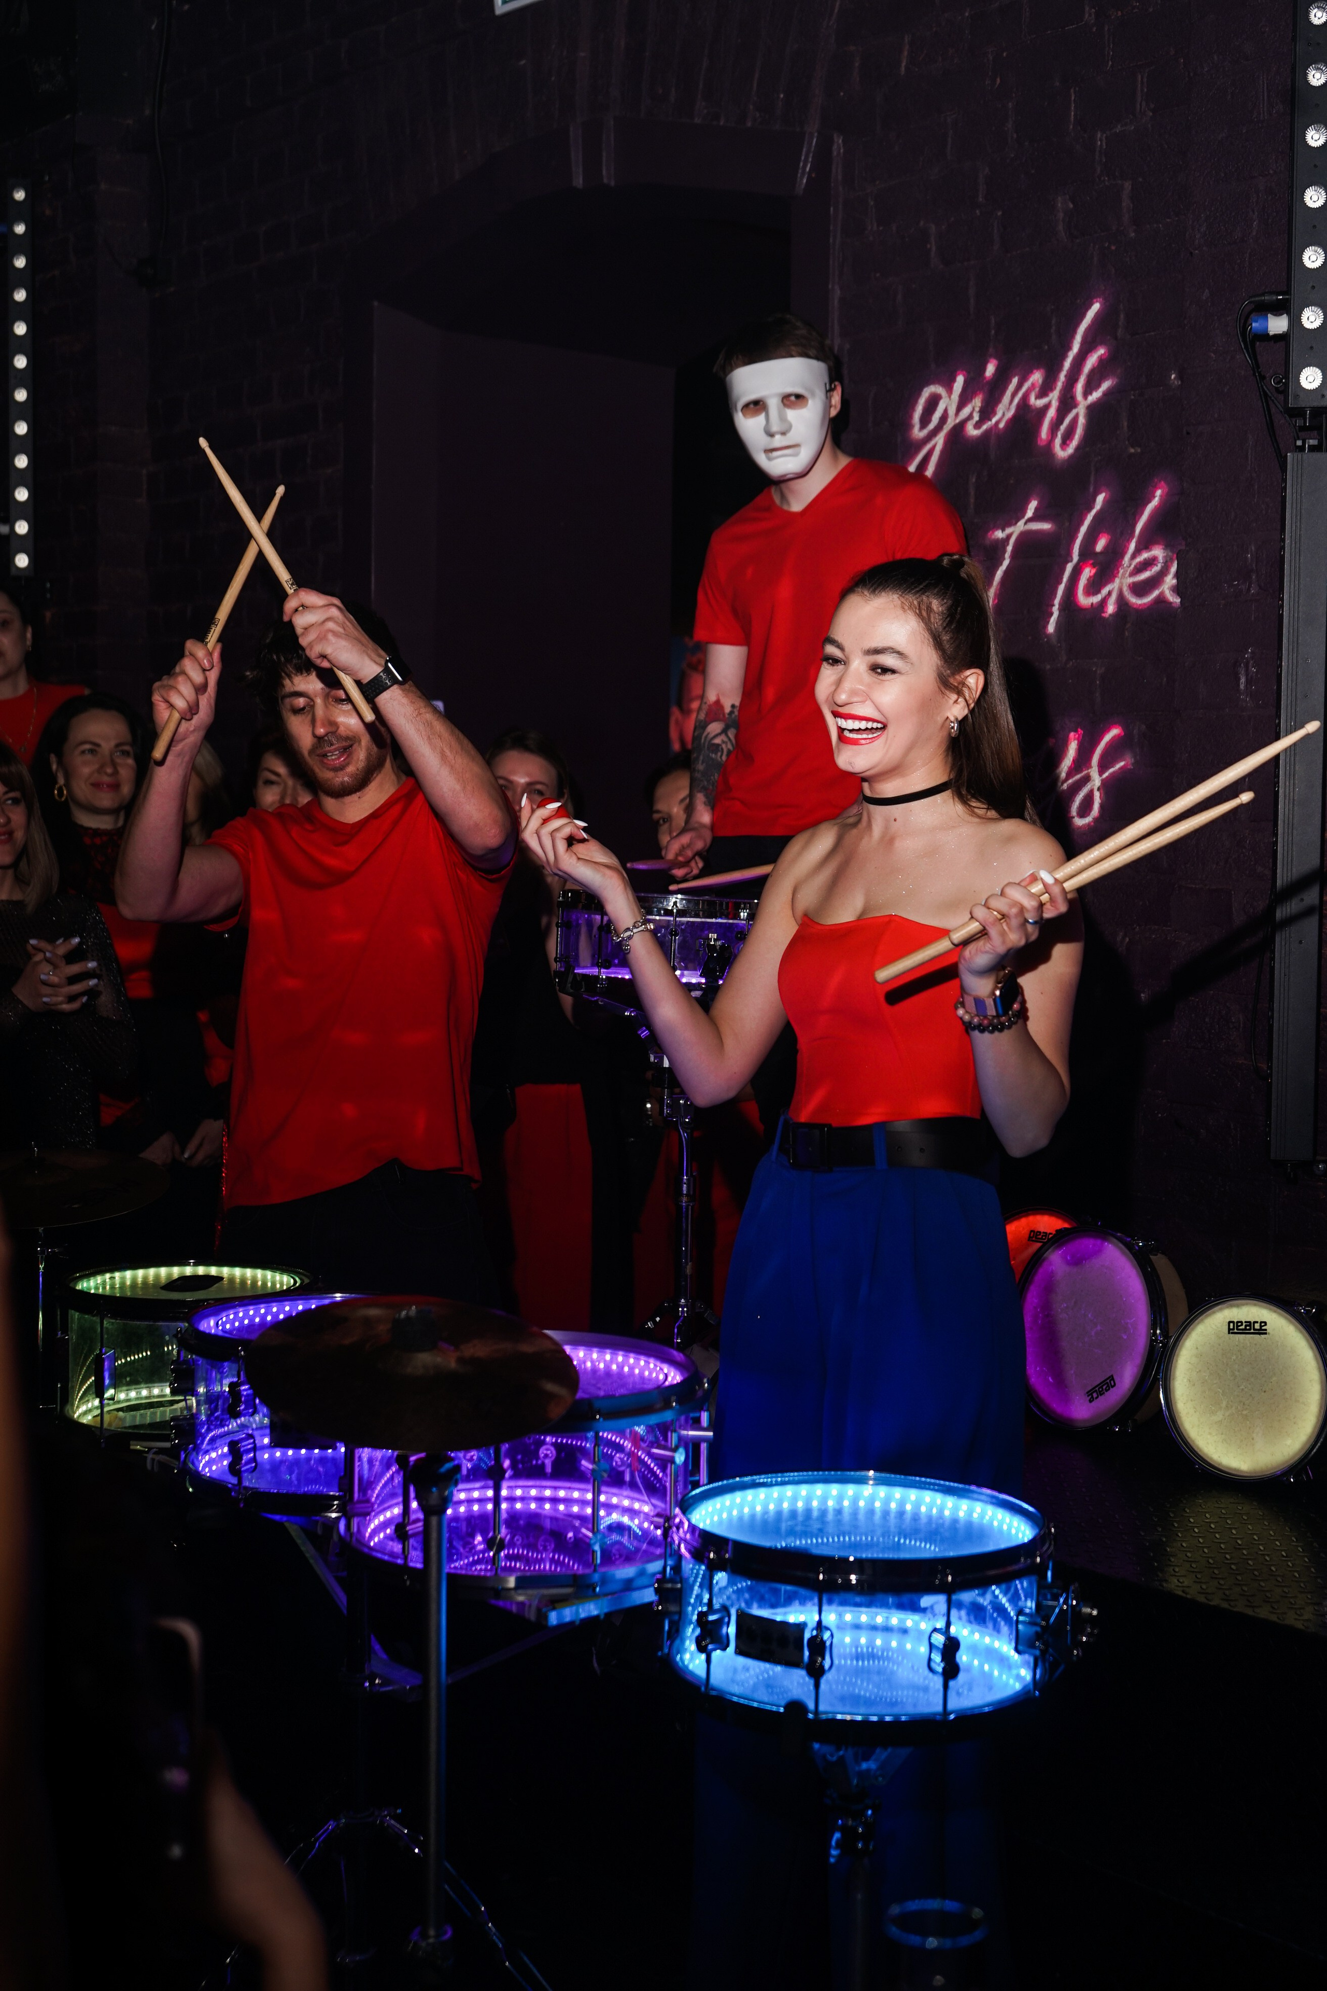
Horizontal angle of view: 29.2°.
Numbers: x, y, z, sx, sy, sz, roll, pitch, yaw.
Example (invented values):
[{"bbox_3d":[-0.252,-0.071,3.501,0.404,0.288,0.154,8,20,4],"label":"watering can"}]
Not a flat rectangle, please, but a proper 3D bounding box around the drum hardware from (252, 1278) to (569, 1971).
[{"bbox_3d":[-0.235,0.733,2.460,0.430,0.876,0.430,1,4,0],"label":"drum hardware"}]

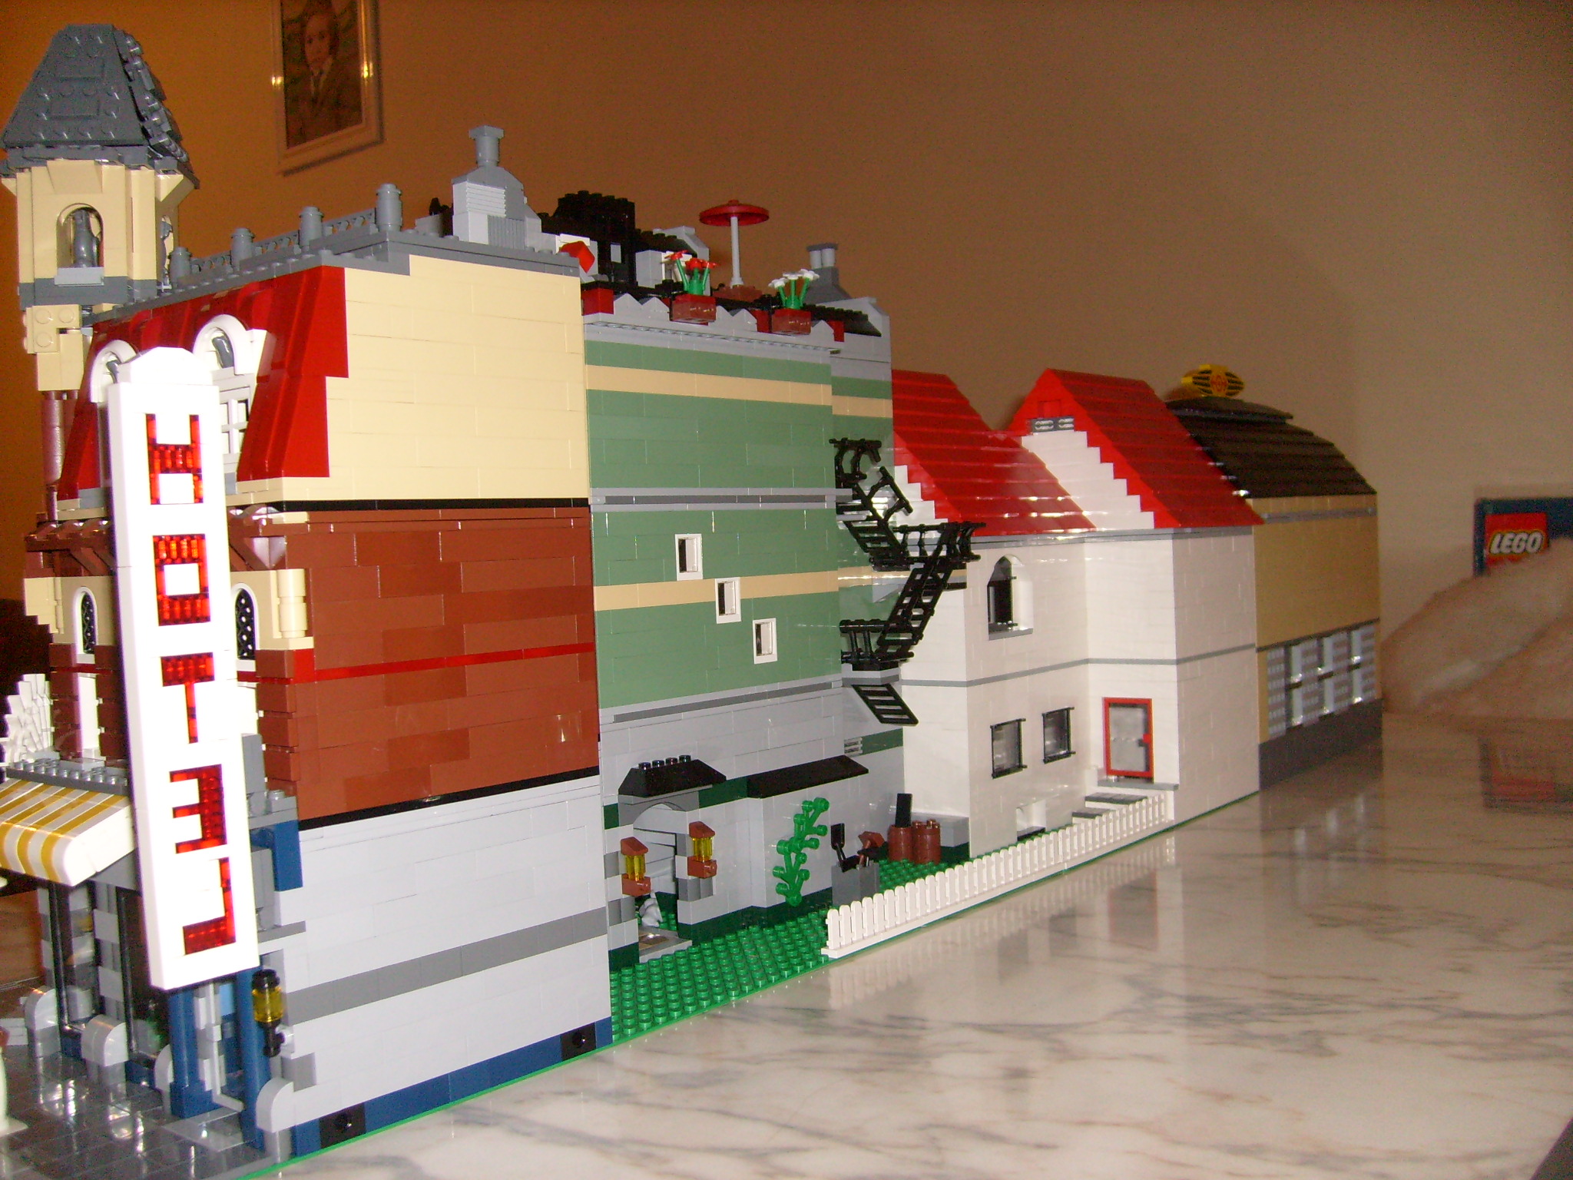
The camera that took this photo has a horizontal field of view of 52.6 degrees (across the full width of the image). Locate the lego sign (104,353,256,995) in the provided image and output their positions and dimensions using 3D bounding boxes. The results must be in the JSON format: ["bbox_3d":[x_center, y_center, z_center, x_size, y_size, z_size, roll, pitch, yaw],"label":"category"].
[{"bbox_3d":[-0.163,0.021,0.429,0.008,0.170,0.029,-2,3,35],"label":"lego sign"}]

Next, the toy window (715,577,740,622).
[{"bbox_3d":[-0.029,0.005,0.711,0.008,0.019,0.016,-1,2,39],"label":"toy window"}]

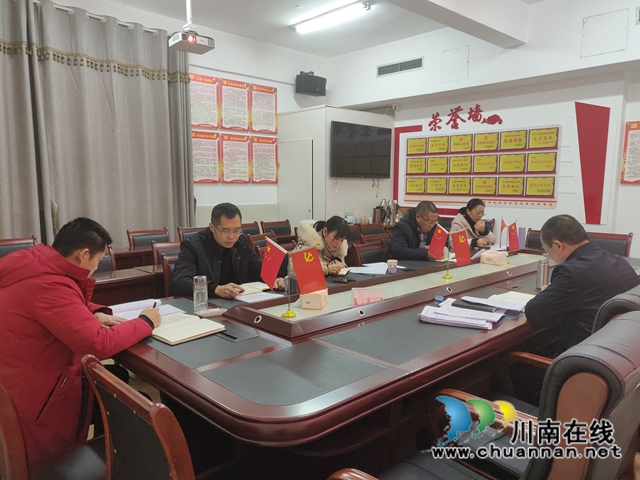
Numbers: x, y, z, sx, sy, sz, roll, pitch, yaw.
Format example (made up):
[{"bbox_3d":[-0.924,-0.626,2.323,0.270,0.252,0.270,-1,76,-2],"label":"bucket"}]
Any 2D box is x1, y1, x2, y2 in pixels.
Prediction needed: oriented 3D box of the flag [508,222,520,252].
[{"bbox_3d":[1.475,-0.017,3.488,0.010,0.206,0.139,0,-10,-3],"label":"flag"}]

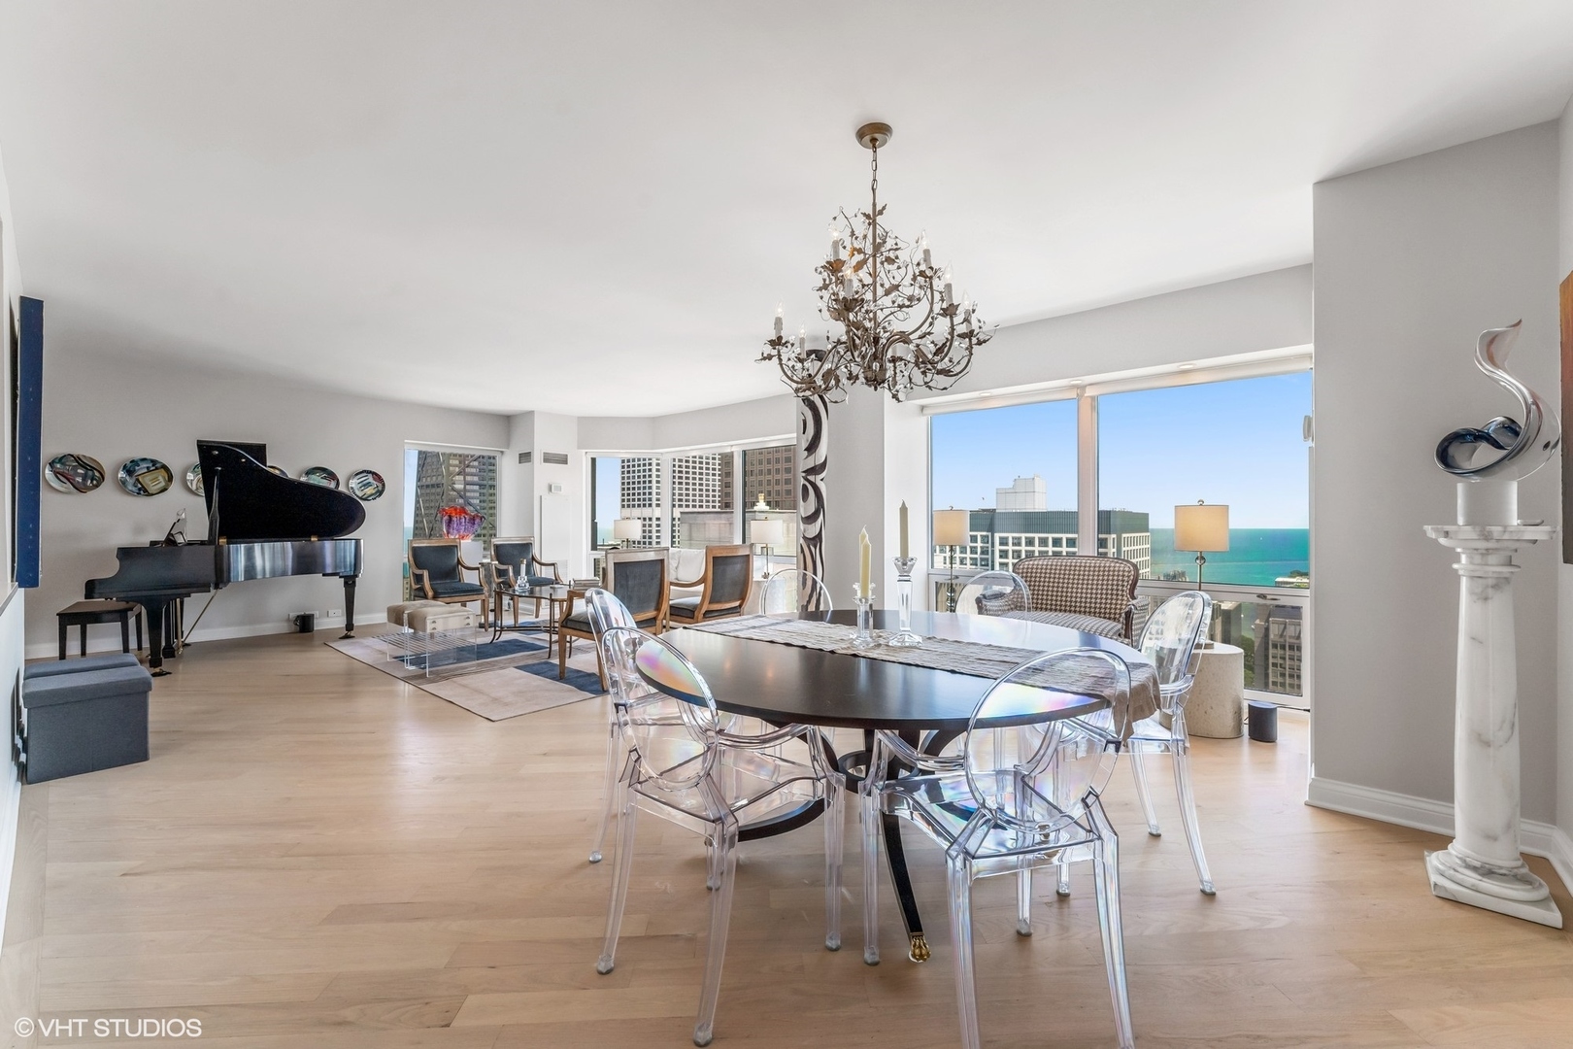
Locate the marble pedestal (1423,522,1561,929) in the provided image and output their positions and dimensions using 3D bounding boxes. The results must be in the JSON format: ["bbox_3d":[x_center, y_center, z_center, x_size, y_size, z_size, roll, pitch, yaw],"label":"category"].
[{"bbox_3d":[2.245,0.594,1.955,0.258,1.172,0.258,0,0,40],"label":"marble pedestal"}]

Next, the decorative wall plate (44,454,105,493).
[{"bbox_3d":[-6.430,-0.462,5.530,0.045,0.360,0.360,0,0,44],"label":"decorative wall plate"}]

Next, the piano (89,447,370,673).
[{"bbox_3d":[-4.948,0.230,5.667,1.820,1.900,1.550,0,0,-40],"label":"piano"}]

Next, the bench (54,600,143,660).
[{"bbox_3d":[-5.850,0.940,5.250,0.400,0.480,0.950,0,0,-40],"label":"bench"}]

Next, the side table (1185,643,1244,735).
[{"bbox_3d":[2.420,0.955,3.610,0.470,0.480,0.470,0,0,38],"label":"side table"}]

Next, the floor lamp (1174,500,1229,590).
[{"bbox_3d":[2.420,0.285,3.580,0.265,0.860,0.265,0,0,38],"label":"floor lamp"}]

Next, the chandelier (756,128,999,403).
[{"bbox_3d":[0.325,-0.964,2.280,0.850,0.990,0.850,0,0,0],"label":"chandelier"}]

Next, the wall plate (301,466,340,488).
[{"bbox_3d":[-5.230,-0.469,6.850,0.045,0.360,0.360,0,0,44],"label":"wall plate"}]

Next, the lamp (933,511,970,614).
[{"bbox_3d":[1.250,0.283,4.630,0.265,0.860,0.265,0,0,38],"label":"lamp"}]

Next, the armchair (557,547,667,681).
[{"bbox_3d":[-1.330,0.685,4.720,0.630,1.000,0.600,0,0,37],"label":"armchair"}]

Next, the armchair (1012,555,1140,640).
[{"bbox_3d":[1.995,0.710,4.450,1.030,0.940,0.690,0,0,35],"label":"armchair"}]

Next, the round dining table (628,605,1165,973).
[{"bbox_3d":[0.372,0.816,2.300,1.810,0.740,1.810,0,0,0],"label":"round dining table"}]

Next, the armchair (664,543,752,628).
[{"bbox_3d":[-0.720,0.685,5.460,0.610,0.990,0.610,0,0,37],"label":"armchair"}]

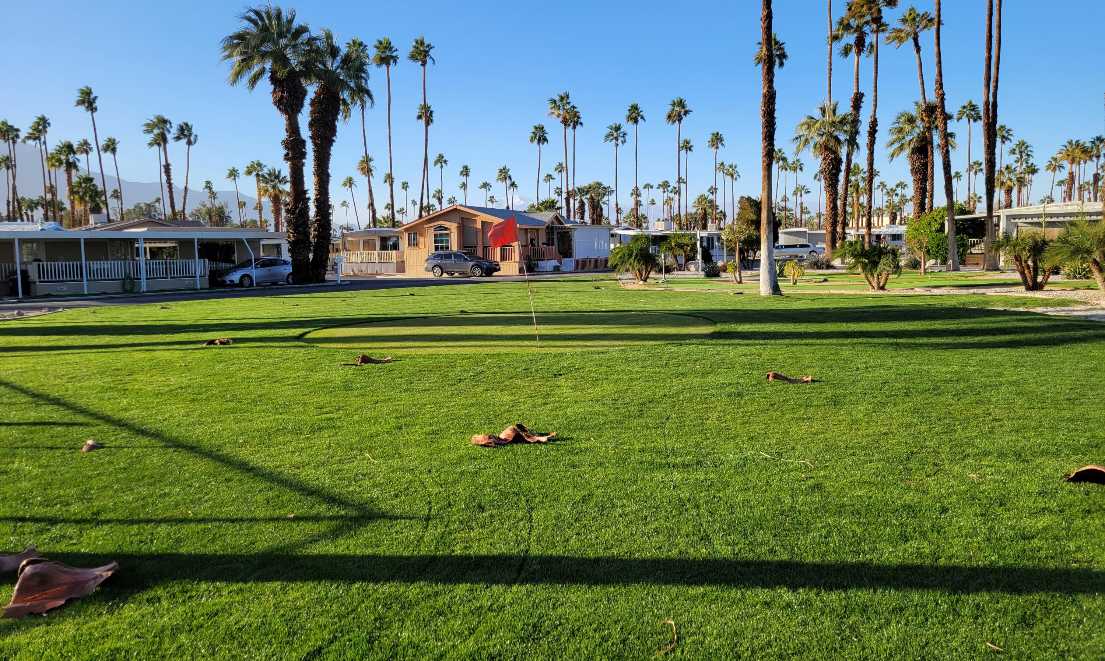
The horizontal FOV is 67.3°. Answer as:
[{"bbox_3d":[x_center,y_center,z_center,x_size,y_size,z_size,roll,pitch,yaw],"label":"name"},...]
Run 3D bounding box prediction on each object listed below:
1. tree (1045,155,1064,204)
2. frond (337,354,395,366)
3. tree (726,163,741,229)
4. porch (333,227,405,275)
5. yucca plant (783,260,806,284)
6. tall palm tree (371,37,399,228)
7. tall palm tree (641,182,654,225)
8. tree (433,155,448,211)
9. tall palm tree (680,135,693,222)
[{"bbox_3d":[85.006,-21.604,140.784,3.200,15.855,3.200,2,7,31],"label":"tree"},{"bbox_3d":[-2.668,0.410,11.837,0.760,0.130,0.280,-1,6,0],"label":"frond"},{"bbox_3d":[37.213,-24.851,171.042,3.200,18.869,3.200,0,6,12],"label":"tree"},{"bbox_3d":[-14.709,-6.438,67.500,5.000,3.600,2.800,1,6,16],"label":"porch"},{"bbox_3d":[9.085,-2.178,31.144,0.810,0.920,0.800,0,6,16],"label":"yucca plant"},{"bbox_3d":[-18.257,-19.271,90.832,3.000,24.889,3.000,-2,6,-11],"label":"tall palm tree"},{"bbox_3d":[25.813,-30.067,224.120,2.900,19.593,2.900,0,5,7],"label":"tall palm tree"},{"bbox_3d":[-18.622,-20.480,138.676,2.600,18.041,2.600,-1,5,0],"label":"tree"},{"bbox_3d":[24.132,-23.790,148.450,2.200,21.080,2.400,-1,5,9],"label":"tall palm tree"}]

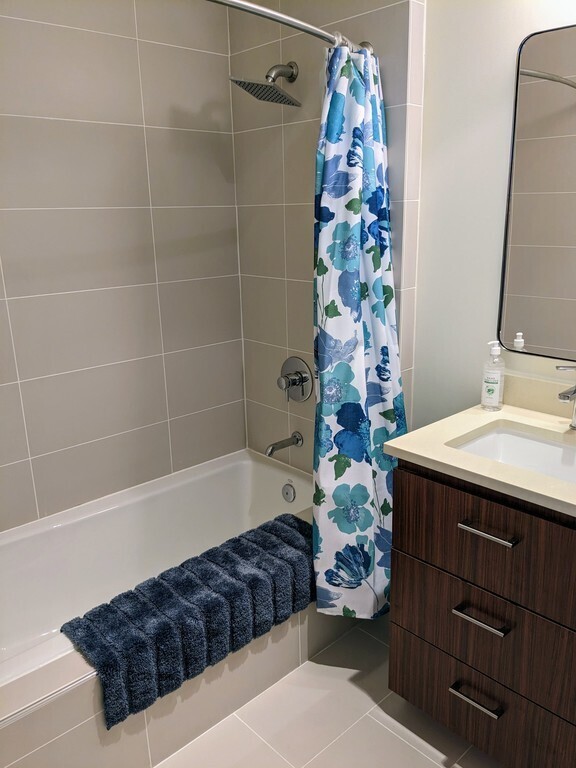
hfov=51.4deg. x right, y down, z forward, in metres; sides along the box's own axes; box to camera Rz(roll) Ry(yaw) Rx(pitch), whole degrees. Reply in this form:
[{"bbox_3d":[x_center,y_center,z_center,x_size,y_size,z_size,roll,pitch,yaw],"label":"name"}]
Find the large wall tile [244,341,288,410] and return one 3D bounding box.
[{"bbox_3d":[-0.103,-0.041,2.814,0.010,0.305,0.323,-15,21,-40],"label":"large wall tile"}]

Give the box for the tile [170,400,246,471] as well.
[{"bbox_3d":[-0.374,0.242,2.867,0.438,0.257,0.010,-15,21,-40],"label":"tile"}]

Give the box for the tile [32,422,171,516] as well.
[{"bbox_3d":[-0.758,0.345,2.520,0.604,0.250,0.012,-15,21,-40],"label":"tile"}]

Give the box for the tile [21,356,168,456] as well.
[{"bbox_3d":[-0.764,0.078,2.442,0.604,0.302,0.012,-15,21,-40],"label":"tile"}]

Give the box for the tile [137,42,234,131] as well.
[{"bbox_3d":[-0.404,-1.195,2.437,0.434,0.302,0.012,-15,21,-40],"label":"tile"}]

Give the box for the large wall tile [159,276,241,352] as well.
[{"bbox_3d":[-0.385,-0.319,2.691,0.434,0.302,0.012,-15,21,-40],"label":"large wall tile"}]

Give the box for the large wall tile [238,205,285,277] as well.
[{"bbox_3d":[-0.116,-0.627,2.645,0.010,0.305,0.323,-15,21,-40],"label":"large wall tile"}]

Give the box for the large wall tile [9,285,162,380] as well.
[{"bbox_3d":[-0.774,-0.215,2.368,0.611,0.305,0.010,-15,21,-40],"label":"large wall tile"}]

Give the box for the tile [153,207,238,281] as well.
[{"bbox_3d":[-0.392,-0.611,2.606,0.434,0.302,0.012,-15,21,-40],"label":"tile"}]

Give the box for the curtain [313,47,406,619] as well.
[{"bbox_3d":[0.230,-0.131,1.992,0.340,1.840,0.270,-15,21,-40],"label":"curtain"}]

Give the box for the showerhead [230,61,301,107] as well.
[{"bbox_3d":[-0.072,-1.127,2.236,0.250,0.166,0.240,-15,21,-40],"label":"showerhead"}]

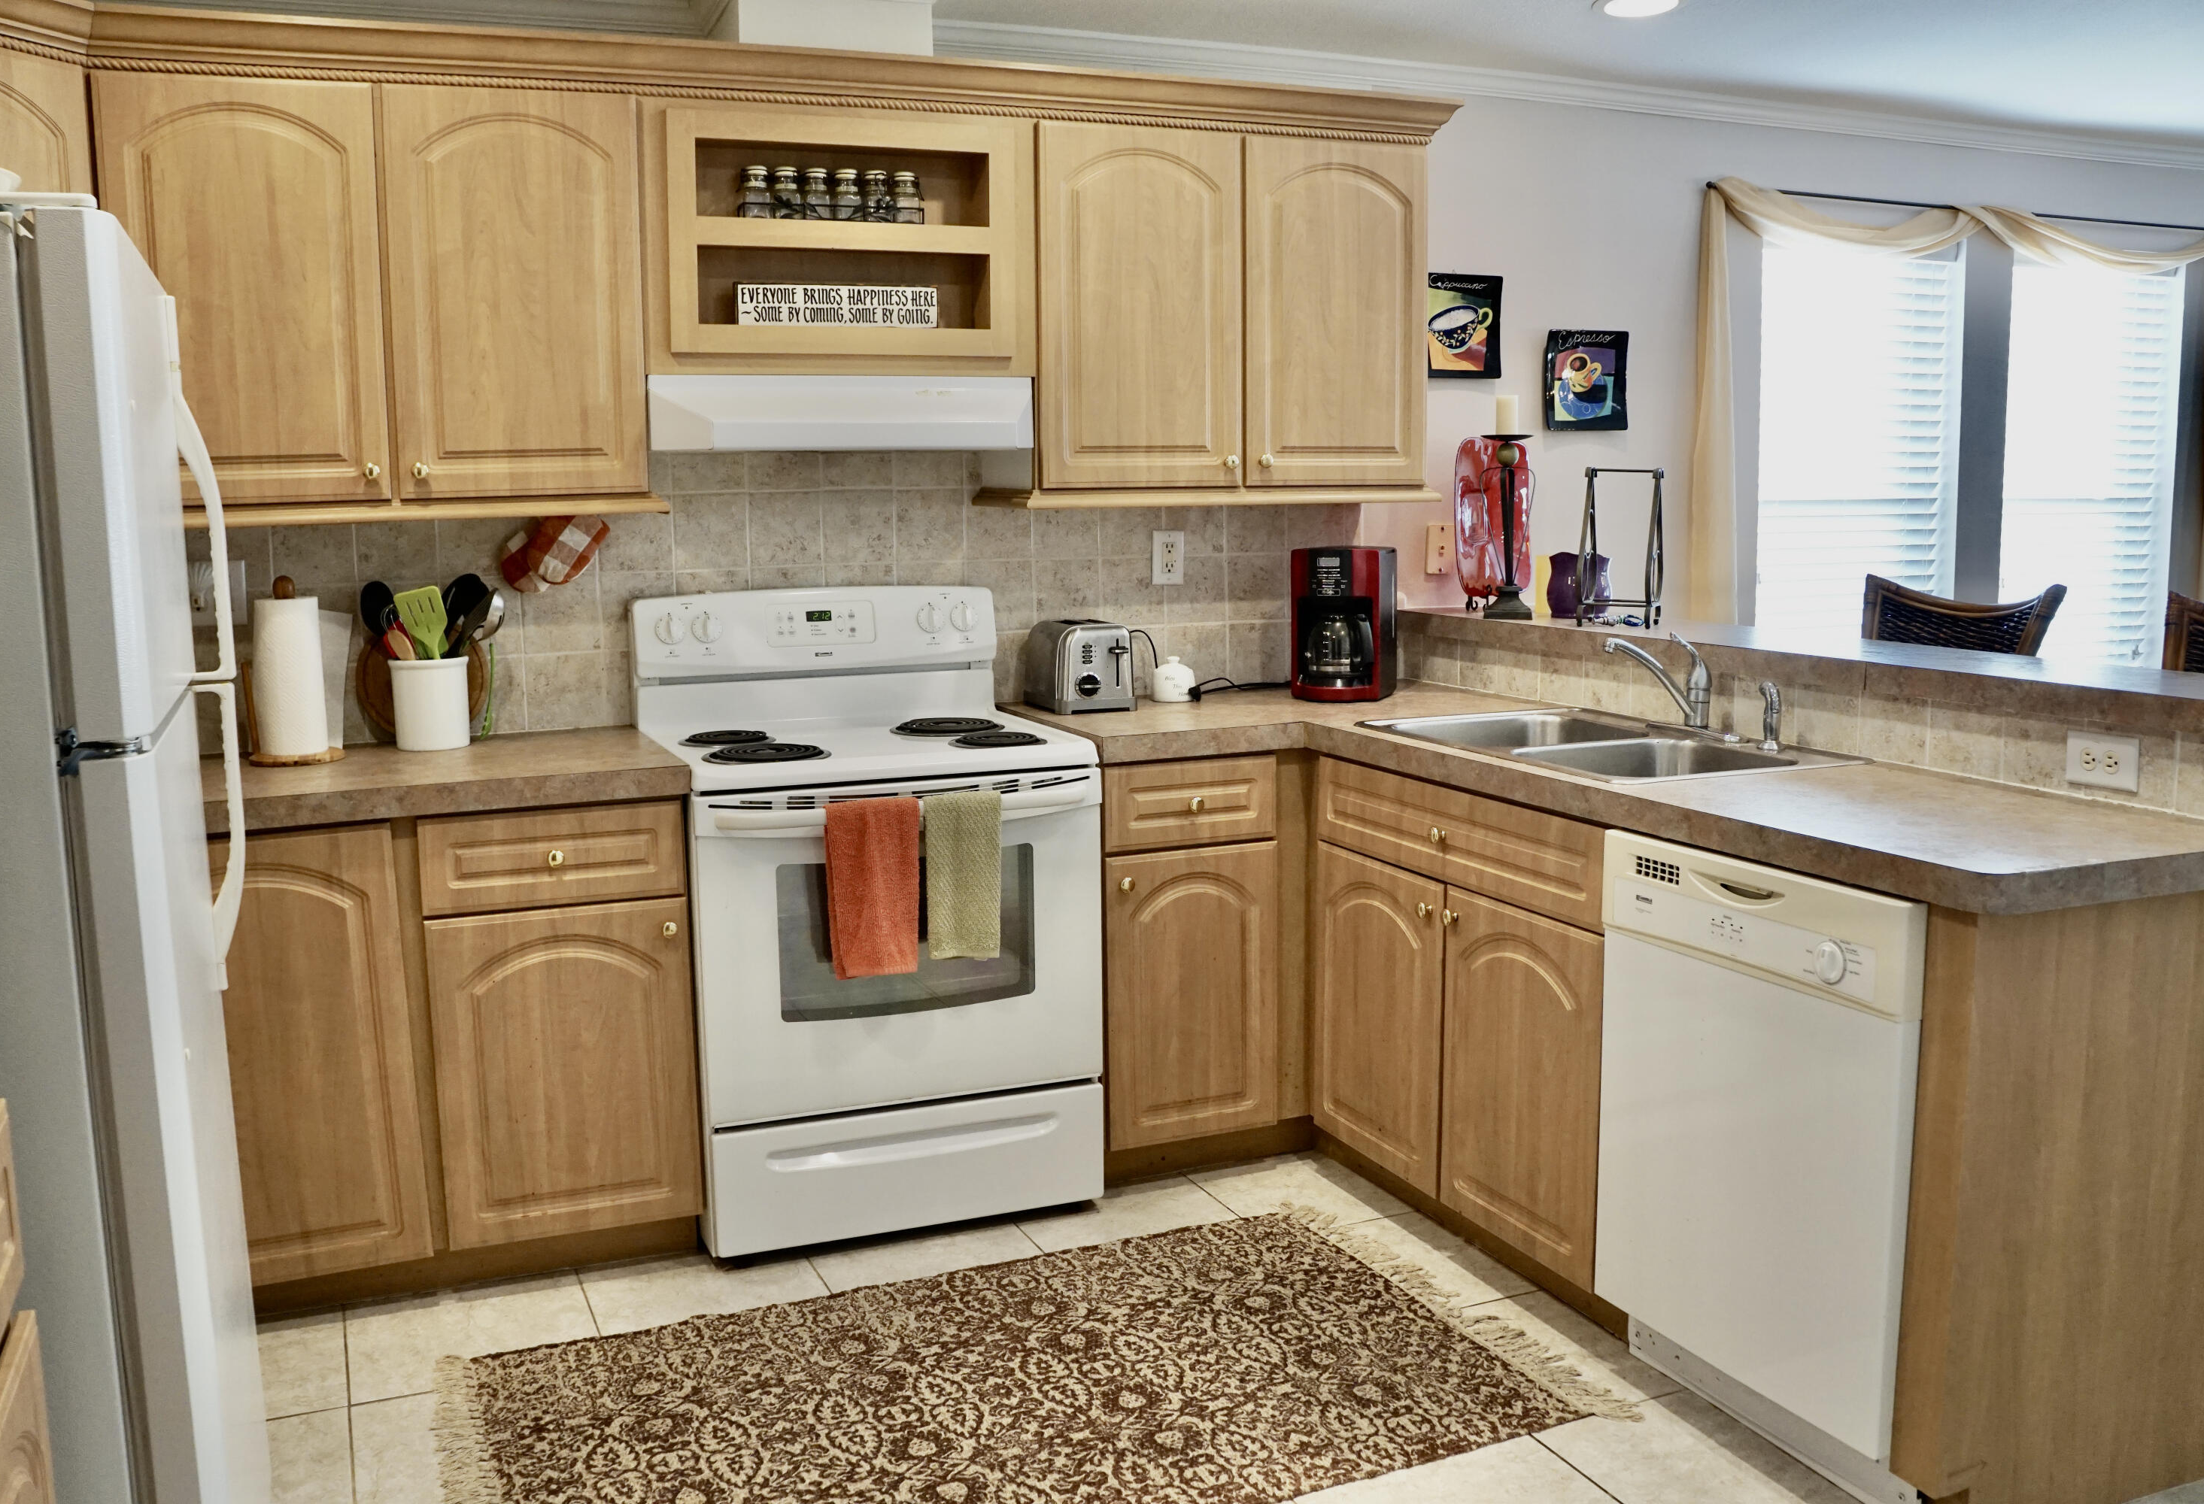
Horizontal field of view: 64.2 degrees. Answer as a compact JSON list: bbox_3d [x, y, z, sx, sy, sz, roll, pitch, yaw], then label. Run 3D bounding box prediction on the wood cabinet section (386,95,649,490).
[{"bbox_3d":[-1.093,-0.824,3.276,0.426,0.714,0.310,-4,8,-21],"label":"wood cabinet section"}]

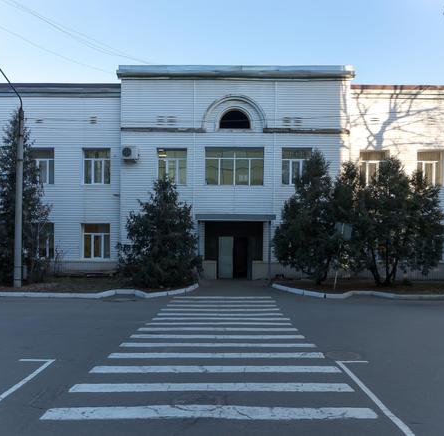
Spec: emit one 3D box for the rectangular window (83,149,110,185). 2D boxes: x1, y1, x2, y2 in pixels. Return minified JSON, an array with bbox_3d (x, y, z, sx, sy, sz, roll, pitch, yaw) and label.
[{"bbox_3d":[-6.464,-2.658,22.500,1.419,1.858,0.180,0,-1,0],"label":"rectangular window"}]

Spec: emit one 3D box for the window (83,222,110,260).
[{"bbox_3d":[-6.497,1.182,22.500,1.455,1.847,0.180,0,-1,0],"label":"window"}]

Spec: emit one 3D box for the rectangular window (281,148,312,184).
[{"bbox_3d":[3.792,-2.586,22.000,1.529,1.842,0.180,0,-1,0],"label":"rectangular window"}]

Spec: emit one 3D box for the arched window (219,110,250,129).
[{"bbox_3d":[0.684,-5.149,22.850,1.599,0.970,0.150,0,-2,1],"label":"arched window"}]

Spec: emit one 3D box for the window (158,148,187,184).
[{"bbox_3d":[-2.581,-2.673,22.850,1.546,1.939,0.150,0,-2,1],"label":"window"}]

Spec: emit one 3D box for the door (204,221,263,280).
[{"bbox_3d":[0.608,1.673,22.100,2.991,2.991,0.300,0,-1,0],"label":"door"}]

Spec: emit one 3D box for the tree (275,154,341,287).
[{"bbox_3d":[3.450,-0.020,17.800,2.694,5.471,2.700,0,-1,0],"label":"tree"}]

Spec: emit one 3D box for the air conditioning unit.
[{"bbox_3d":[-4.701,-3.314,22.400,0.850,0.700,0.350,0,-2,1],"label":"air conditioning unit"}]

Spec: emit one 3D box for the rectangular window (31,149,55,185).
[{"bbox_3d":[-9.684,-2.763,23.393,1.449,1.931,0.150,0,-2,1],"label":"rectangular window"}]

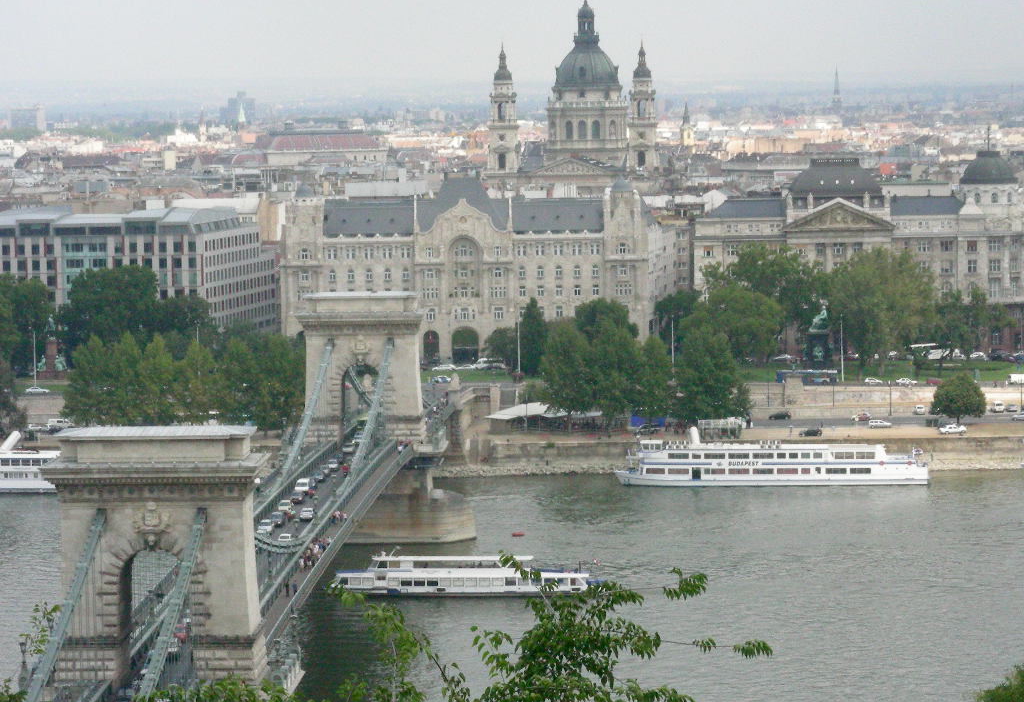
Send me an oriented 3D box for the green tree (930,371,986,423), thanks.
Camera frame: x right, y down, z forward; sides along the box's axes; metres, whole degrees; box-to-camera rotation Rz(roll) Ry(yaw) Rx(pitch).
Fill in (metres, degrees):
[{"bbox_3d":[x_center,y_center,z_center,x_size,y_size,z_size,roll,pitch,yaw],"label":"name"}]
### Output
[{"bbox_3d":[80.620,8.560,603.580,9.890,9.390,9.890,-1,4,0],"label":"green tree"}]

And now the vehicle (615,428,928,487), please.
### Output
[{"bbox_3d":[44.230,17.580,567.620,51.770,9.700,9.000,0,4,7],"label":"vehicle"}]

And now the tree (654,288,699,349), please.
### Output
[{"bbox_3d":[34.010,-4.410,678.740,10.130,16.180,10.130,-1,4,0],"label":"tree"}]

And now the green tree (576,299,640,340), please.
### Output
[{"bbox_3d":[19.450,-3.400,688.000,13.170,15.230,13.000,-1,4,3],"label":"green tree"}]

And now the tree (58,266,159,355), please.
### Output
[{"bbox_3d":[-82.500,-6.100,683.470,20.400,22.780,20.400,-1,4,0],"label":"tree"}]

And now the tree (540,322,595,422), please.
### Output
[{"bbox_3d":[10.010,4.510,602.610,10.030,19.650,10.000,-1,4,3],"label":"tree"}]

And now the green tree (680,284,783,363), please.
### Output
[{"bbox_3d":[45.570,-5.610,694.000,21.180,16.820,19.000,-1,4,3],"label":"green tree"}]

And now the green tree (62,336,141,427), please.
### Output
[{"bbox_3d":[-74.310,5.900,606.560,14.520,18.150,12.000,-1,4,3],"label":"green tree"}]

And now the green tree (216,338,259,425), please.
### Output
[{"bbox_3d":[-49.720,6.250,605.470,8.220,17.390,8.500,-1,4,3],"label":"green tree"}]

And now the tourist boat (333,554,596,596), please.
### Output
[{"bbox_3d":[-6.080,29.530,444.700,34.630,5.300,6.200,0,4,7],"label":"tourist boat"}]

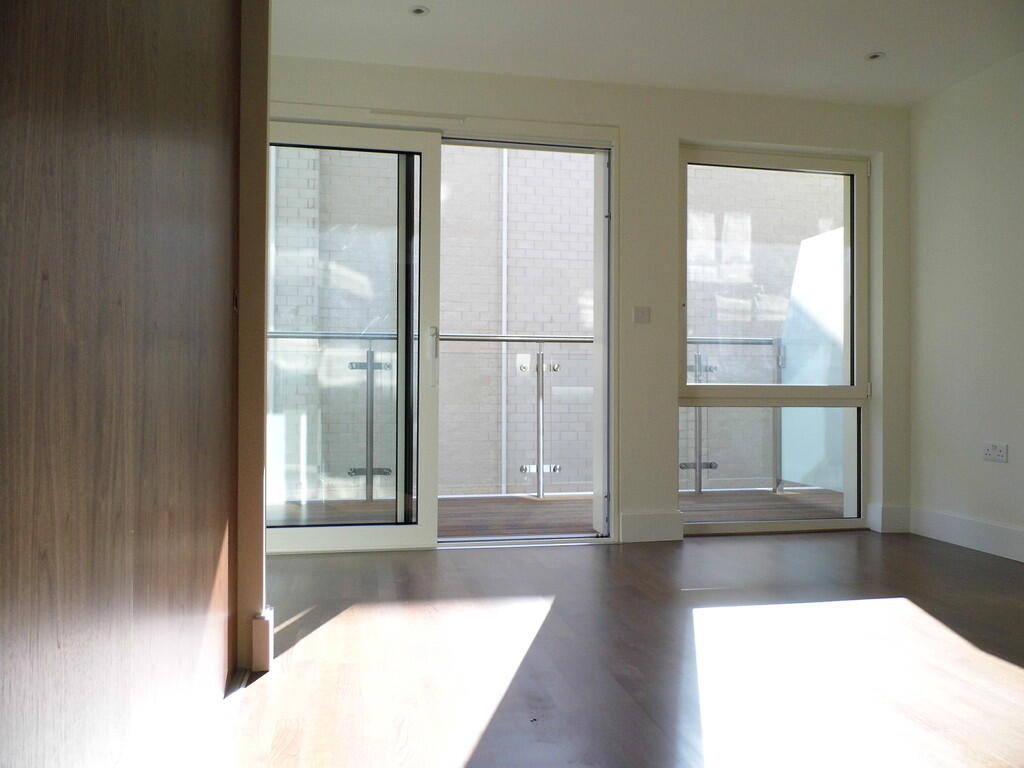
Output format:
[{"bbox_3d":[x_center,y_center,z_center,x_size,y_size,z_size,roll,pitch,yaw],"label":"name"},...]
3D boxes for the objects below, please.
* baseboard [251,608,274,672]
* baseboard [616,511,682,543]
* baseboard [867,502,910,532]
[{"bbox_3d":[-0.703,0.724,2.098,0.045,0.148,0.090,0,-1,-11],"label":"baseboard"},{"bbox_3d":[0.732,0.750,3.864,0.344,0.148,0.022,0,-1,-11],"label":"baseboard"},{"bbox_3d":[2.131,0.761,4.176,0.182,0.148,0.124,0,-1,-11],"label":"baseboard"}]

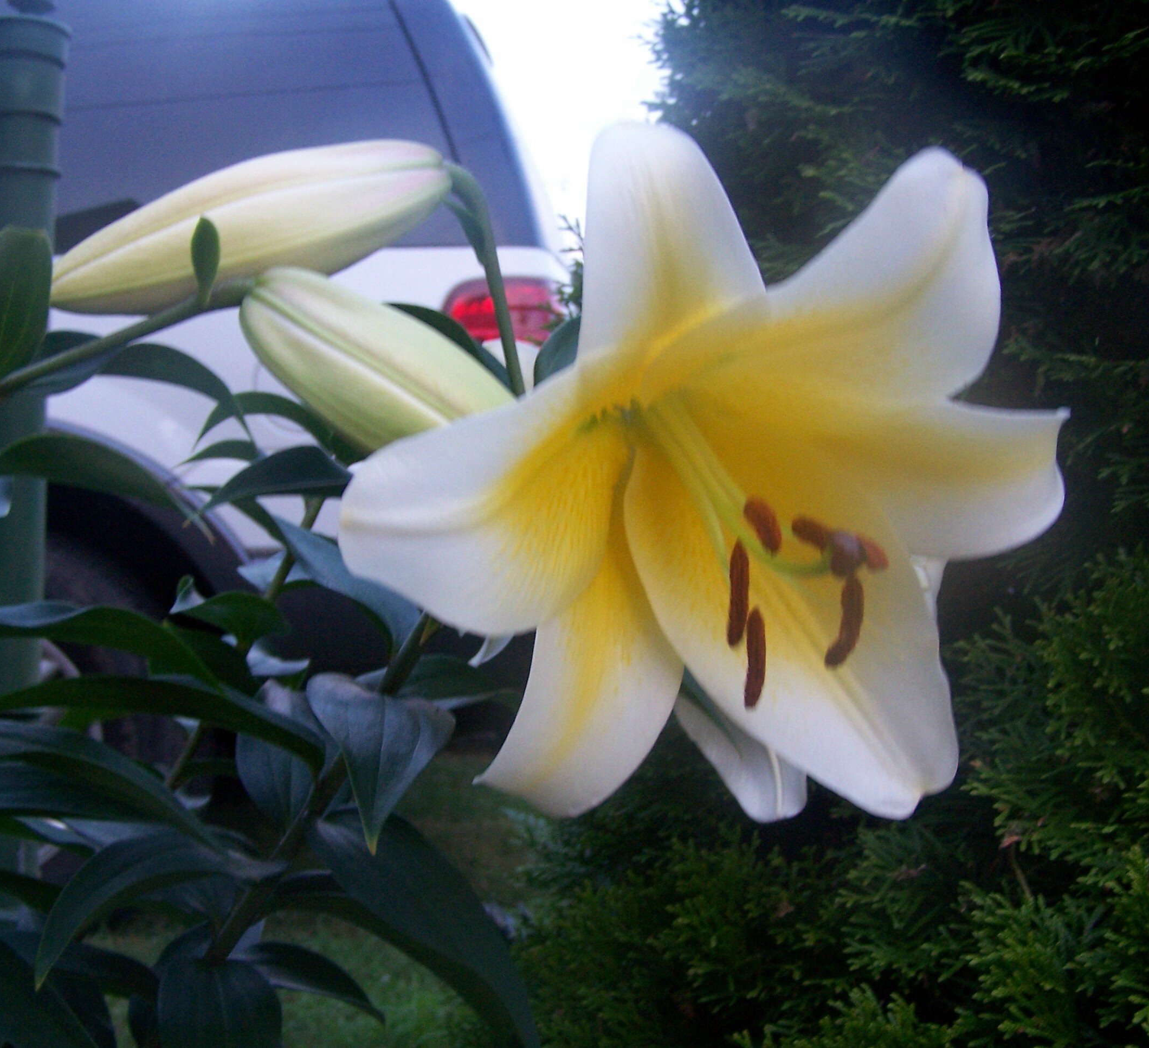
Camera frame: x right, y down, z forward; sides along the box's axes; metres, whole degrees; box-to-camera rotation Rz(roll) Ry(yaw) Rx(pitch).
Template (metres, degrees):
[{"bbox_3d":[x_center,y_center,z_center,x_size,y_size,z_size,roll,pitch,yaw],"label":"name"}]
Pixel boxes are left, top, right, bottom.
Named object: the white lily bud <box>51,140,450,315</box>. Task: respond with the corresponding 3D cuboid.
[{"bbox_3d":[-0.106,-0.094,0.520,0.137,0.037,0.037,-17,0,0],"label":"white lily bud"}]

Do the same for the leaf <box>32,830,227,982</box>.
[{"bbox_3d":[-0.129,0.113,0.475,0.062,0.042,0.034,-1,7,-41],"label":"leaf"}]

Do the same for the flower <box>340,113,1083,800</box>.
[{"bbox_3d":[0.028,-0.020,0.468,0.192,0.182,0.120,2,10,-19],"label":"flower"}]

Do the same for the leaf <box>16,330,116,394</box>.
[{"bbox_3d":[-0.157,-0.049,0.495,0.034,0.020,0.020,2,6,-24],"label":"leaf"}]

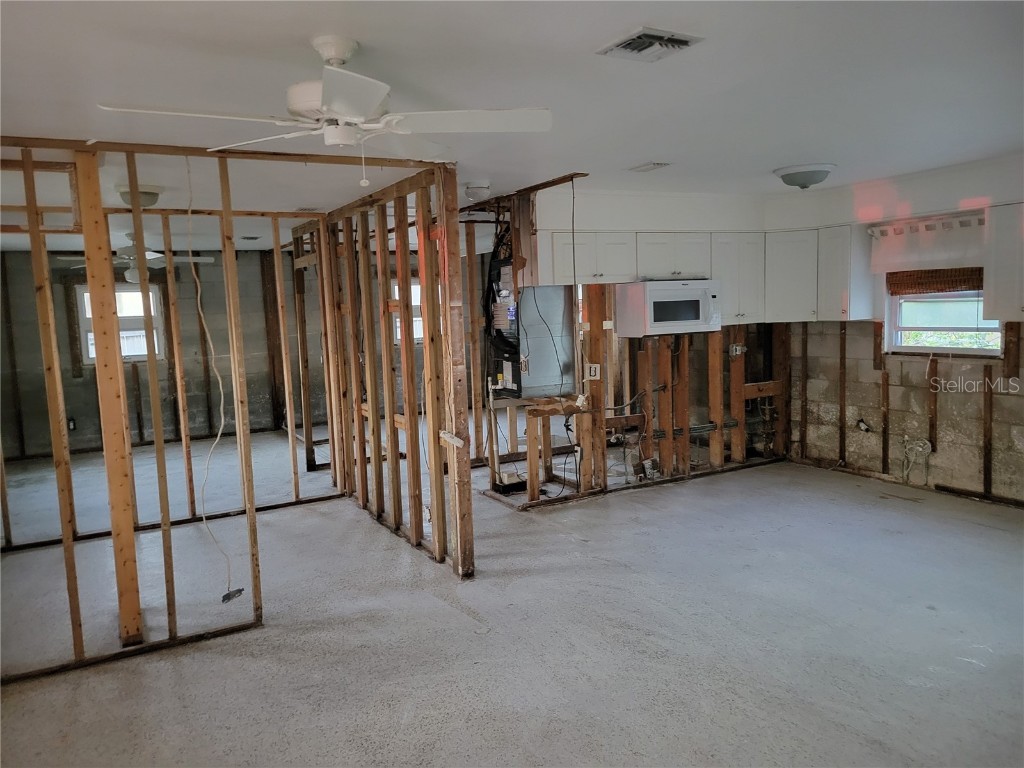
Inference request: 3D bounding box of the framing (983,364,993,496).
[{"bbox_3d":[3.474,0.349,5.605,0.024,0.977,0.043,-6,7,-29],"label":"framing"}]

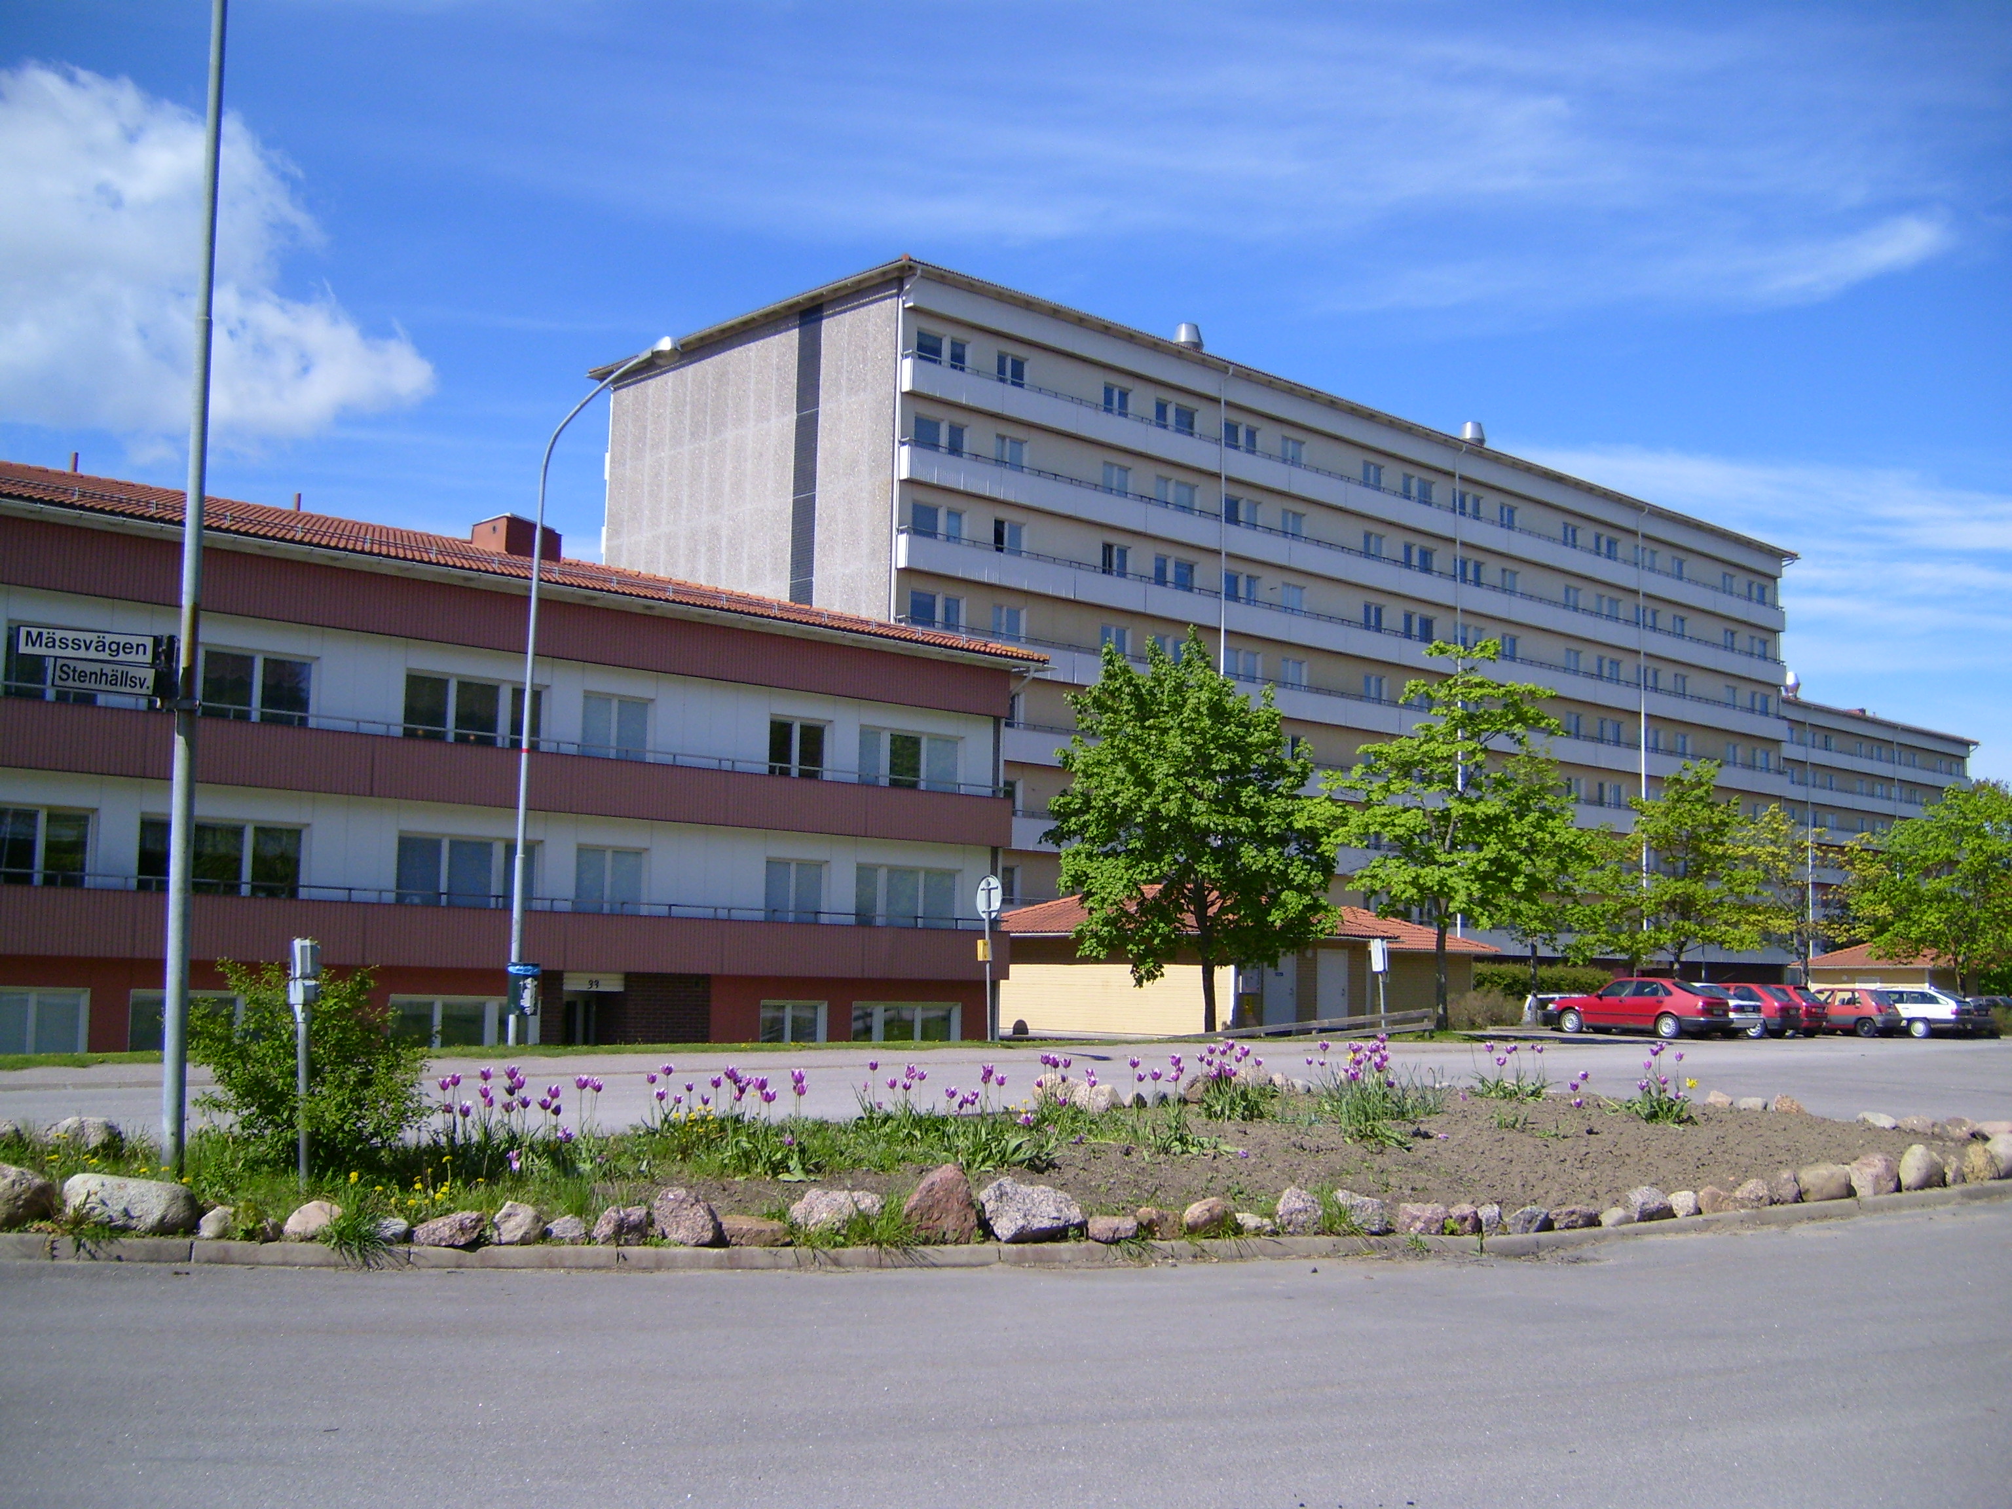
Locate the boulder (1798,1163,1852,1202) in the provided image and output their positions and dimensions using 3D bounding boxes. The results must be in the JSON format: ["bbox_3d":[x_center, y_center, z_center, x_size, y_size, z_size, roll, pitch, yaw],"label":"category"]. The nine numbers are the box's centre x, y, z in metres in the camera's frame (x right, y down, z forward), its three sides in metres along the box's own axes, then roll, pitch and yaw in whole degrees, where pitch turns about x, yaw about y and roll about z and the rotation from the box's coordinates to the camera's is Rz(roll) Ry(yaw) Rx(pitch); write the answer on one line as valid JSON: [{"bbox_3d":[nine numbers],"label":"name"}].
[{"bbox_3d":[5.529,2.877,13.727,0.390,0.270,0.320,7,-8,-41],"label":"boulder"}]

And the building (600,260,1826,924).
[{"bbox_3d":[11.860,-0.890,87.687,57.400,23.500,18.300,7,-8,-42],"label":"building"}]

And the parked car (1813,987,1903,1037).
[{"bbox_3d":[24.134,7.482,59.199,3.600,1.390,1.600,-4,-8,42],"label":"parked car"}]

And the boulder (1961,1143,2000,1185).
[{"bbox_3d":[7.236,3.035,15.080,0.310,0.310,0.300,-2,-7,25],"label":"boulder"}]

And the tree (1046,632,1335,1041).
[{"bbox_3d":[4.360,1.742,48.012,6.946,9.573,6.598,1,-6,6],"label":"tree"}]

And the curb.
[{"bbox_3d":[1.730,2.771,11.920,13.800,0.140,2.000,4,-7,-24],"label":"curb"}]

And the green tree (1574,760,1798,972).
[{"bbox_3d":[20.701,4.267,61.949,6.600,8.151,6.500,-1,-6,18],"label":"green tree"}]

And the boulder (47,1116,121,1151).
[{"bbox_3d":[-6.214,2.561,13.724,0.500,0.280,0.380,3,-6,-11],"label":"boulder"}]

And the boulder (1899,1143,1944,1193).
[{"bbox_3d":[6.563,2.954,14.590,0.340,0.350,0.320,7,-8,-41],"label":"boulder"}]

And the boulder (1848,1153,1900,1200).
[{"bbox_3d":[5.944,2.891,13.936,0.360,0.320,0.340,-1,-7,23],"label":"boulder"}]

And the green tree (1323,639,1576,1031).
[{"bbox_3d":[11.443,2.033,52.610,6.500,10.081,6.400,0,-6,12],"label":"green tree"}]

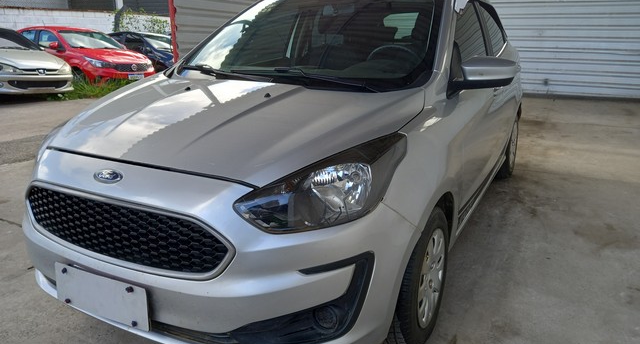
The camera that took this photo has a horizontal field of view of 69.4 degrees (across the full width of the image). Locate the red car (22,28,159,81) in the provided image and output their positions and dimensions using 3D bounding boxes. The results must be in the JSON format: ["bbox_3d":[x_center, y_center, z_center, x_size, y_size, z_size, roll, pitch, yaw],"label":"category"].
[{"bbox_3d":[-5.605,-2.619,10.818,4.000,1.500,1.730,10,19,30],"label":"red car"}]

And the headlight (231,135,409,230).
[{"bbox_3d":[0.032,0.025,1.333,0.350,0.210,0.480,9,19,27],"label":"headlight"}]

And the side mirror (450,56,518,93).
[{"bbox_3d":[0.684,-0.398,1.944,0.250,0.170,0.180,9,19,27],"label":"side mirror"}]

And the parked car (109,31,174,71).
[{"bbox_3d":[-5.070,-3.470,14.050,4.050,1.480,1.710,9,18,26],"label":"parked car"}]

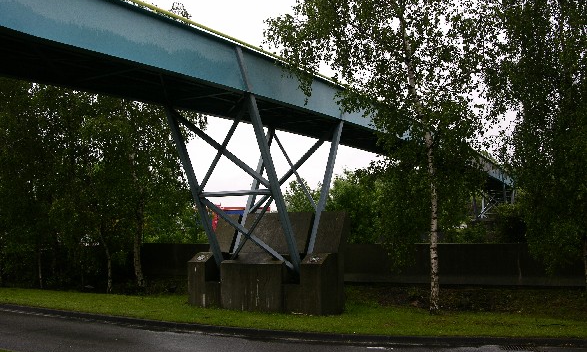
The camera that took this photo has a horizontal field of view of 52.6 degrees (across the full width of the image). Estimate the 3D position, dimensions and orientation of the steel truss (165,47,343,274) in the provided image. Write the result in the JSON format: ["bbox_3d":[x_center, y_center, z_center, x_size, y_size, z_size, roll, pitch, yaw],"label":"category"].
[{"bbox_3d":[-0.780,0.024,14.197,2.447,4.565,4.343,-4,-6,34],"label":"steel truss"}]

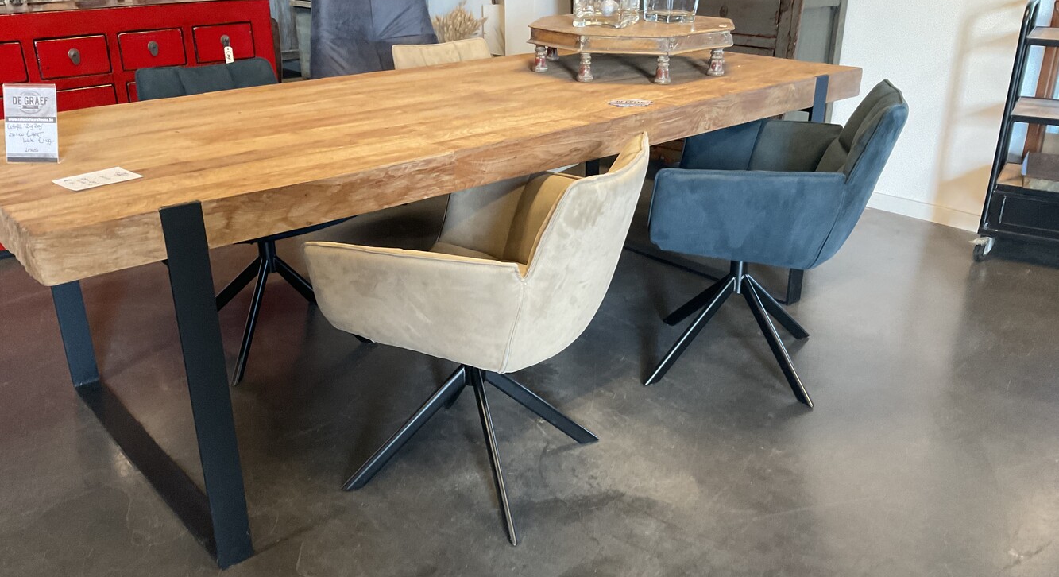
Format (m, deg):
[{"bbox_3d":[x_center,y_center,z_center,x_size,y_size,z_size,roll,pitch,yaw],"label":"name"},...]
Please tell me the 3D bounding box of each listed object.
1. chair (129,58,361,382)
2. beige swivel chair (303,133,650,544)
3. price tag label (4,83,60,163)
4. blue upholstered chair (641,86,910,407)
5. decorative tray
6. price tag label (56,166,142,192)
[{"bbox_3d":[-0.858,-0.247,2.723,0.610,0.835,0.610,-16,28,-33],"label":"chair"},{"bbox_3d":[-0.069,0.065,1.992,0.610,0.830,0.610,10,25,21],"label":"beige swivel chair"},{"bbox_3d":[-1.014,-0.335,1.808,0.107,0.150,0.052,0,23,0],"label":"price tag label"},{"bbox_3d":[0.677,-0.161,2.513,0.610,0.840,0.610,7,24,16],"label":"blue upholstered chair"},{"bbox_3d":[0.338,-0.802,2.929,0.645,0.138,0.645,-15,27,-32],"label":"decorative tray"},{"bbox_3d":[-0.829,-0.214,1.708,0.104,0.006,0.132,19,29,37],"label":"price tag label"}]

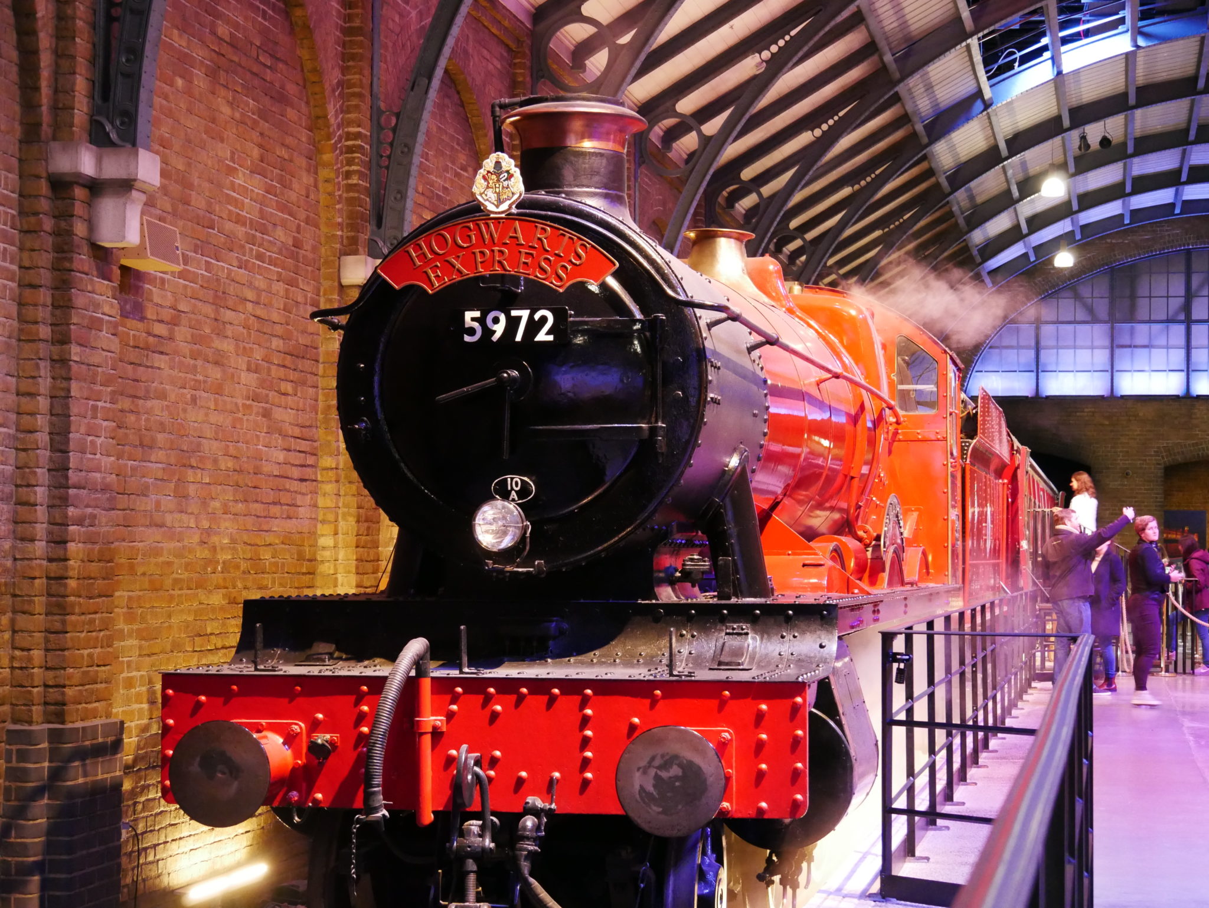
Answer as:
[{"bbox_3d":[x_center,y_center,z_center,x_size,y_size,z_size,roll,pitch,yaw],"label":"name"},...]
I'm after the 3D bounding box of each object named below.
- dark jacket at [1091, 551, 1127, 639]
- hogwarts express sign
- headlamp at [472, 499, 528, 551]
[{"bbox_3d":[4.880,1.369,23.500,0.320,0.930,0.500,3,-4,-41],"label":"dark jacket"},{"bbox_3d":[-0.434,-0.828,9.753,1.020,0.315,0.040,0,-3,12],"label":"hogwarts express sign"},{"bbox_3d":[-0.421,0.295,9.788,0.215,0.215,0.170,0,-3,12],"label":"headlamp"}]

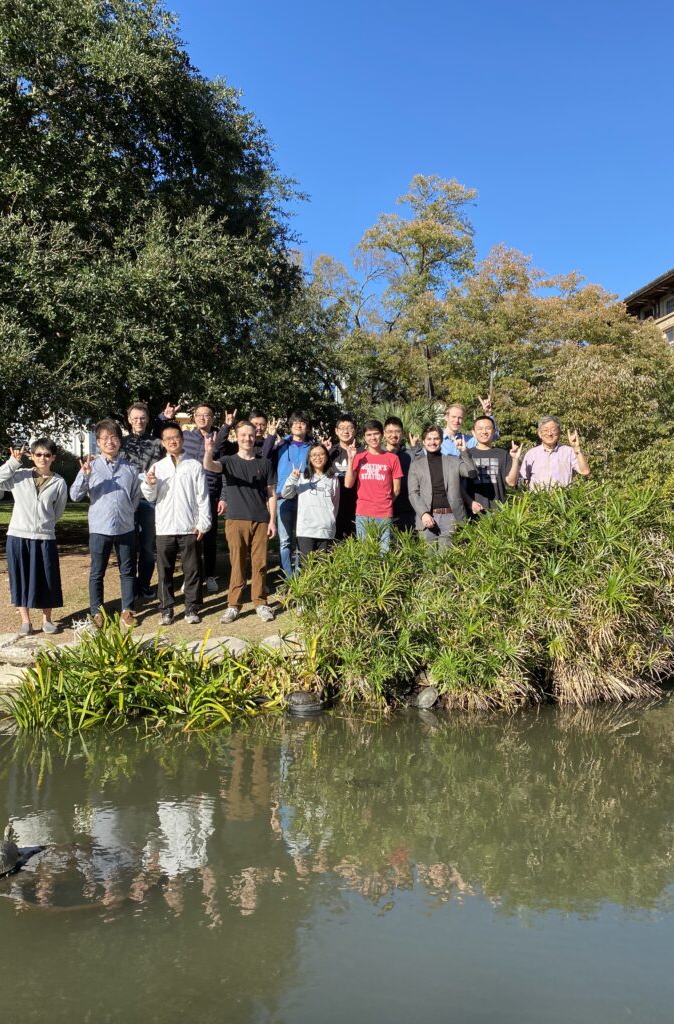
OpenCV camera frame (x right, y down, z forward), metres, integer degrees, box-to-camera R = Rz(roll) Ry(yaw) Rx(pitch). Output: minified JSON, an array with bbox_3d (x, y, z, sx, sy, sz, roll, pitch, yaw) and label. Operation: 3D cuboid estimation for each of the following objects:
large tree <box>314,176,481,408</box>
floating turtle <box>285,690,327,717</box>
[{"bbox_3d":[1.880,-4.703,24.907,5.000,10.400,5.000,0,1,0],"label":"large tree"},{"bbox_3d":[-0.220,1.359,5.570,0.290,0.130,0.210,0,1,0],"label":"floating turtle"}]

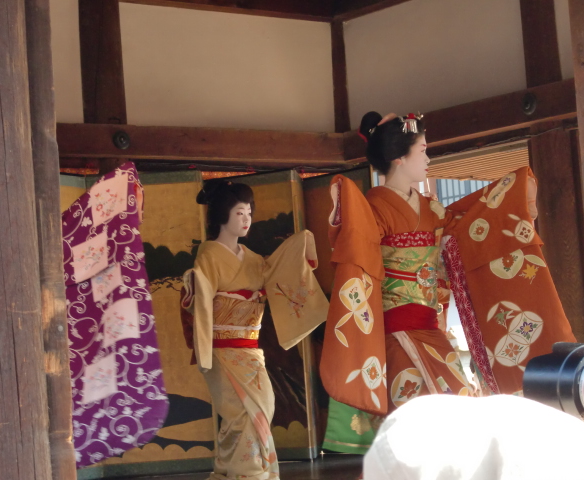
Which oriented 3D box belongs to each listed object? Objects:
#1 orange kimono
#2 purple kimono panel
[{"bbox_3d":[0.610,0.340,6.343,0.950,1.200,0.500,-1,-5,-35],"label":"orange kimono"},{"bbox_3d":[-0.590,0.245,5.350,0.380,0.970,0.170,-3,-4,-12],"label":"purple kimono panel"}]

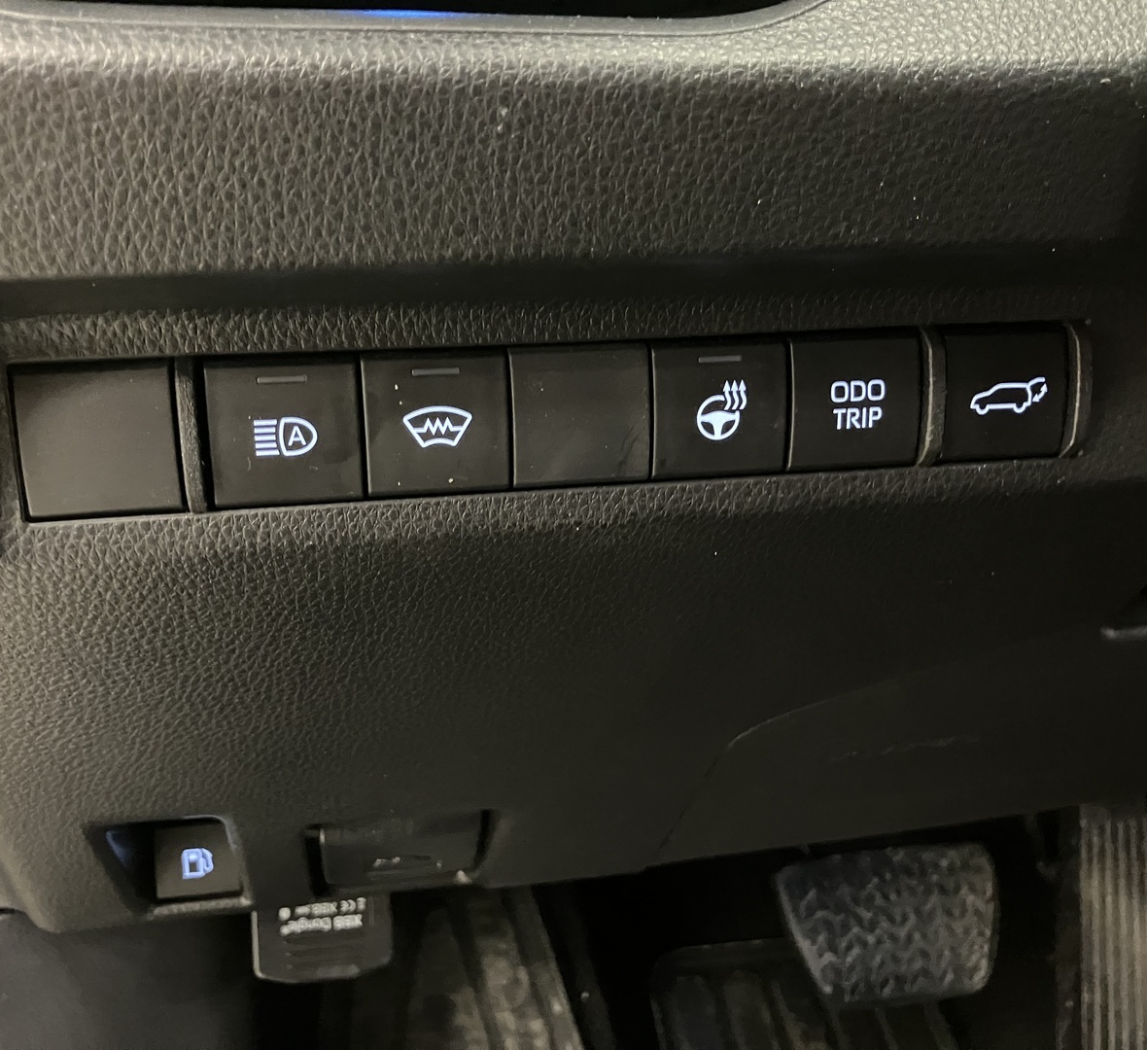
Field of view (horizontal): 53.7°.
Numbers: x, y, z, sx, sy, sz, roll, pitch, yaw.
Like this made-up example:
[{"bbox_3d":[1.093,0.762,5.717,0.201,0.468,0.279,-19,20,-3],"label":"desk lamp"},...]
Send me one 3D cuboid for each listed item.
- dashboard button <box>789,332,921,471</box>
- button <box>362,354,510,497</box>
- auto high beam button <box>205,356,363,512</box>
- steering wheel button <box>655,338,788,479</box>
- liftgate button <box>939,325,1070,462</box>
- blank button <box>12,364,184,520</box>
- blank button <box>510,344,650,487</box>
[{"bbox_3d":[0.048,-0.021,0.198,0.023,0.022,0.009,-4,10,-9],"label":"dashboard button"},{"bbox_3d":[-0.023,-0.017,0.187,0.023,0.022,0.009,-4,10,-9],"label":"button"},{"bbox_3d":[-0.046,-0.015,0.183,0.023,0.022,0.009,-4,10,-9],"label":"auto high beam button"},{"bbox_3d":[0.024,-0.020,0.194,0.023,0.022,0.009,-4,10,-9],"label":"steering wheel button"},{"bbox_3d":[0.075,-0.023,0.202,0.023,0.022,0.009,-4,10,-9],"label":"liftgate button"},{"bbox_3d":[-0.073,-0.013,0.178,0.023,0.022,0.009,-4,10,-9],"label":"blank button"},{"bbox_3d":[0.001,-0.018,0.190,0.023,0.022,0.009,-4,10,-9],"label":"blank button"}]

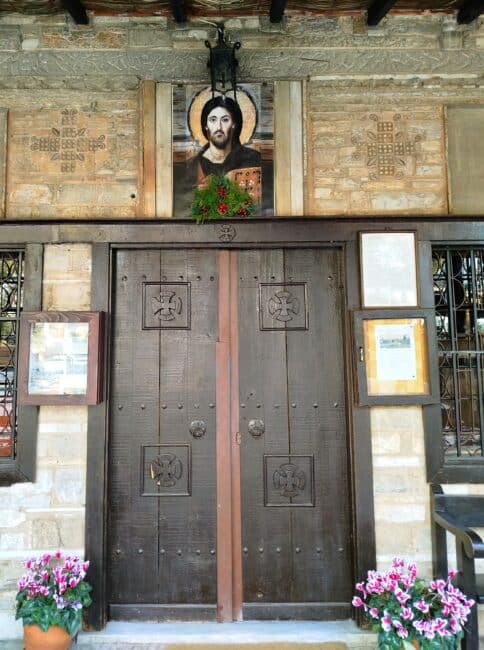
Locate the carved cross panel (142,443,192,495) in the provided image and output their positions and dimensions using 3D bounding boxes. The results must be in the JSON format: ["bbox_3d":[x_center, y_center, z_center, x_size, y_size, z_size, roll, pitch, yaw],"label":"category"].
[{"bbox_3d":[-0.413,0.795,2.455,0.280,0.277,0.040,-1,-5,0],"label":"carved cross panel"}]

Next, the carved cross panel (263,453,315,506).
[{"bbox_3d":[0.261,0.851,2.451,0.279,0.281,0.040,-1,-5,0],"label":"carved cross panel"}]

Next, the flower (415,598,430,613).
[{"bbox_3d":[0.766,1.197,1.914,0.068,0.060,0.055,-1,-5,0],"label":"flower"}]

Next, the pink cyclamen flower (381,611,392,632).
[{"bbox_3d":[0.607,1.241,1.885,0.044,0.091,0.045,-1,-5,0],"label":"pink cyclamen flower"}]

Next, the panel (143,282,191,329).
[{"bbox_3d":[-0.425,-0.105,2.541,0.275,0.274,0.040,-1,-5,0],"label":"panel"}]

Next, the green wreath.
[{"bbox_3d":[-0.101,-0.703,2.487,0.362,0.291,0.140,-1,-5,0],"label":"green wreath"}]

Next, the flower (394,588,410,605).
[{"bbox_3d":[0.686,1.161,1.917,0.066,0.075,0.055,-1,-5,0],"label":"flower"}]

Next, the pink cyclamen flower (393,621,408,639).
[{"bbox_3d":[0.660,1.264,1.865,0.062,0.072,0.050,-1,-5,0],"label":"pink cyclamen flower"}]

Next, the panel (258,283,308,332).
[{"bbox_3d":[0.240,-0.101,2.541,0.276,0.275,0.040,-1,-5,0],"label":"panel"}]

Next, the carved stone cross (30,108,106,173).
[{"bbox_3d":[-1.010,-1.071,2.611,0.438,0.386,0.040,-1,-5,0],"label":"carved stone cross"}]

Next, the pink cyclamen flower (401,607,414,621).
[{"bbox_3d":[0.697,1.216,1.892,0.059,0.052,0.055,-1,-5,0],"label":"pink cyclamen flower"}]

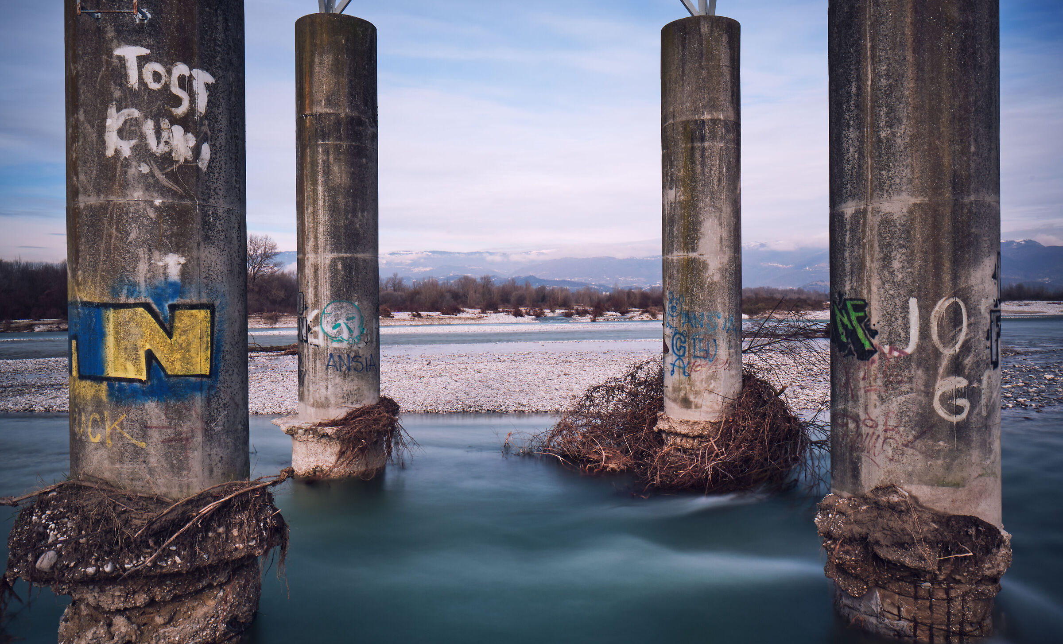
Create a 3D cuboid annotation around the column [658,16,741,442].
[{"bbox_3d":[3.000,-1.540,12.500,1.370,7.100,1.370,0,1,0],"label":"column"}]

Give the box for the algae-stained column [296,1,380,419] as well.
[{"bbox_3d":[-3.310,-1.700,12.160,1.350,6.650,1.350,0,1,0],"label":"algae-stained column"}]

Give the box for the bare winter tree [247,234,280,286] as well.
[{"bbox_3d":[-48.600,-8.800,125.000,9.500,13.300,9.500,0,1,0],"label":"bare winter tree"}]

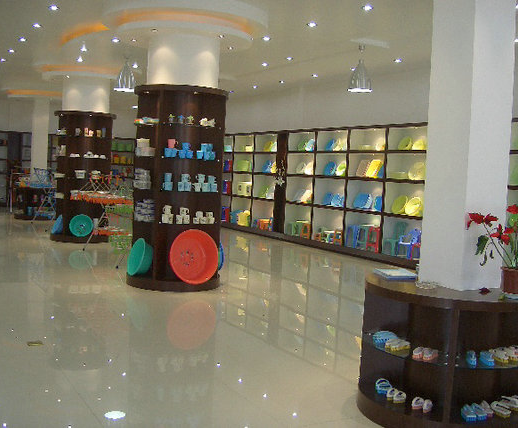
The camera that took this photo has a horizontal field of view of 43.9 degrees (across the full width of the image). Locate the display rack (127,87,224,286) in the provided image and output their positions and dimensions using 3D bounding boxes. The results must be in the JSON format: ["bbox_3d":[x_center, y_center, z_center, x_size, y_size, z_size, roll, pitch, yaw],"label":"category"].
[{"bbox_3d":[-1.031,-0.330,8.150,1.190,2.550,1.190,3,4,0],"label":"display rack"}]

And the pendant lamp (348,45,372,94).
[{"bbox_3d":[1.414,-2.015,8.930,0.340,0.670,0.340,3,4,0],"label":"pendant lamp"}]

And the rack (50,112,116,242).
[{"bbox_3d":[-3.336,-0.693,12.200,1.170,2.480,1.170,1,4,-30],"label":"rack"}]

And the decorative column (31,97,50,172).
[{"bbox_3d":[-5.543,-1.865,16.300,0.440,2.300,0.440,1,4,-30],"label":"decorative column"}]

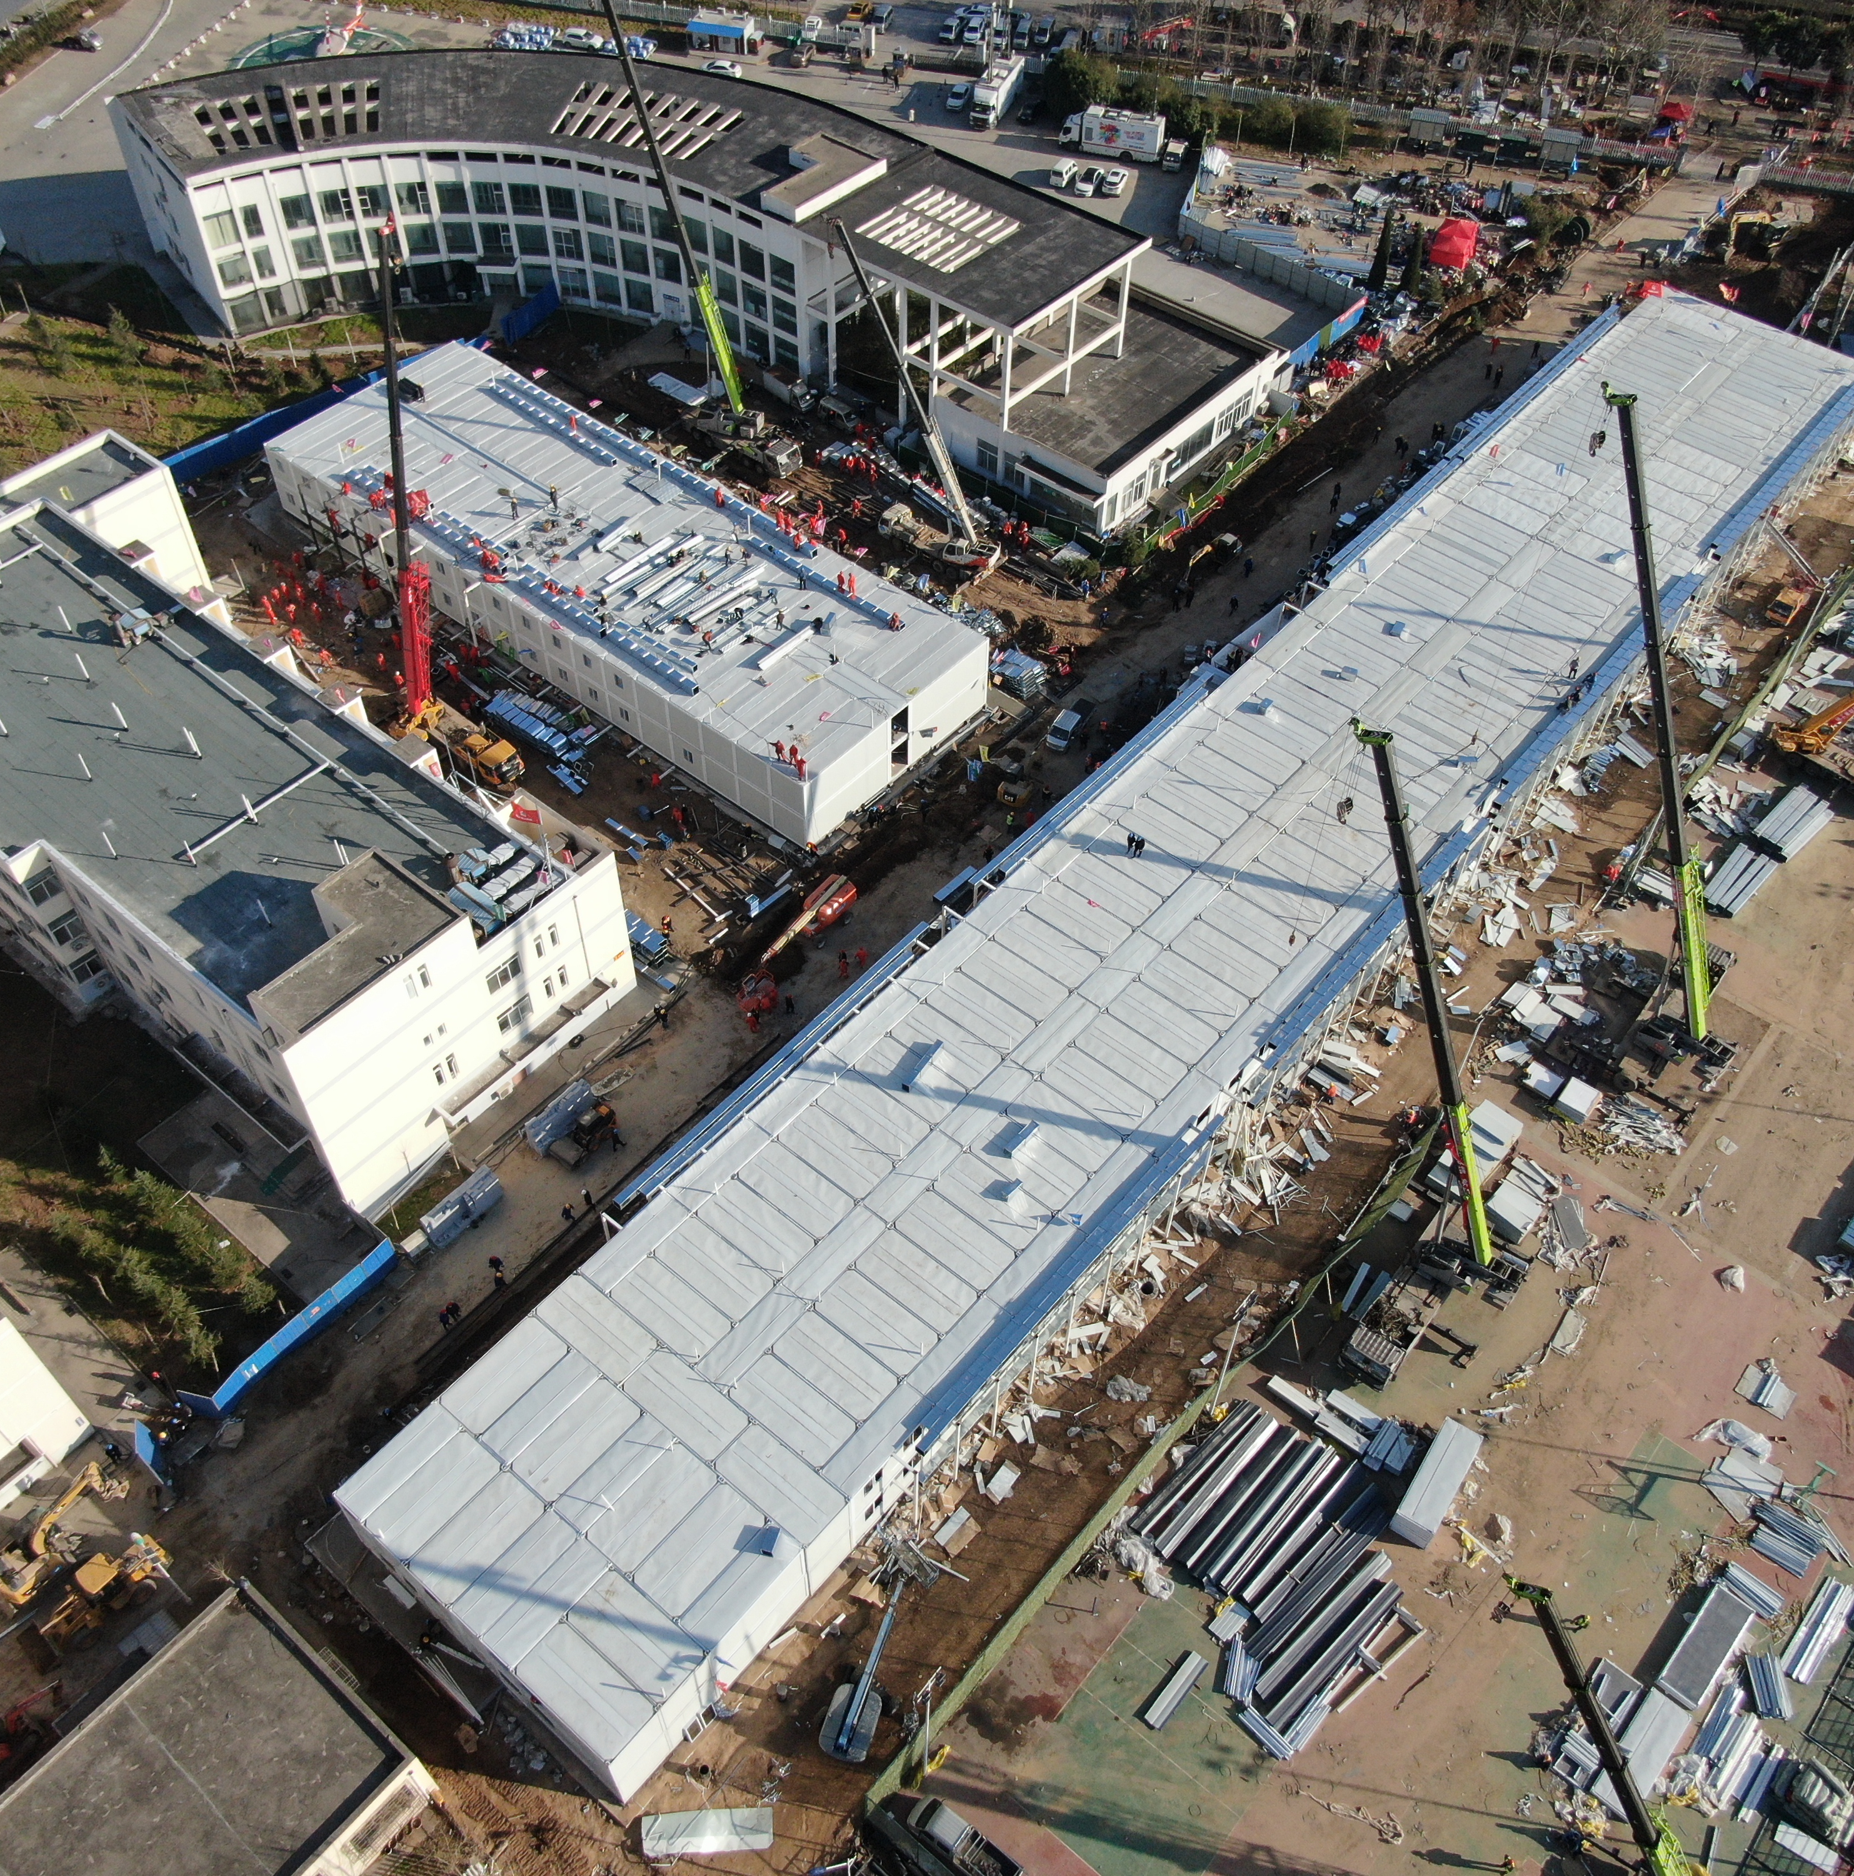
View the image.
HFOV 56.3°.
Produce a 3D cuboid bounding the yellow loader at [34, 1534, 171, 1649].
[{"bbox_3d":[-38.382,30.338,79.757,2.550,3.150,6.900,38,59,26],"label":"yellow loader"}]

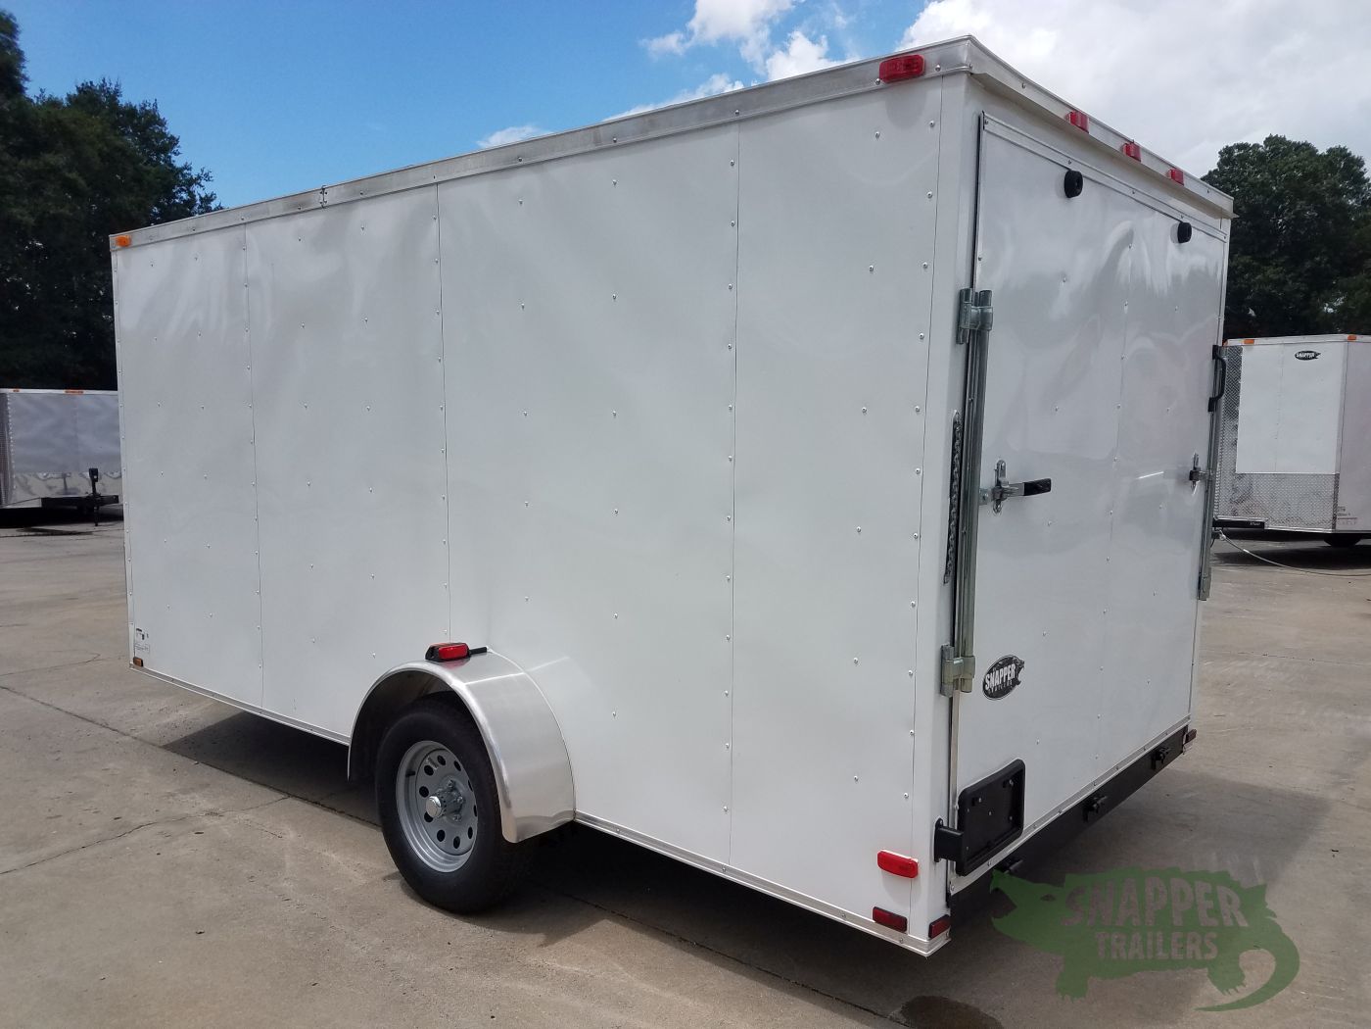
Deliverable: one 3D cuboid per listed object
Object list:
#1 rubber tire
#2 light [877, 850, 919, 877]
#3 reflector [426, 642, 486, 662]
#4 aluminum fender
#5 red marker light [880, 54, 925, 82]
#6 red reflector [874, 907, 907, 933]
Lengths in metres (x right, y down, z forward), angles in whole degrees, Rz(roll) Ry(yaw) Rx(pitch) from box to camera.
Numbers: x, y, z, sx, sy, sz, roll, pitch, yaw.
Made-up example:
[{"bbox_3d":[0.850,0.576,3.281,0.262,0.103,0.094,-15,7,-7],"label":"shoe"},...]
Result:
[{"bbox_3d":[-0.748,0.933,3.412,0.686,0.686,0.205,5,7,40],"label":"rubber tire"},{"bbox_3d":[0.512,0.844,2.480,0.104,0.051,0.026,5,7,40],"label":"light"},{"bbox_3d":[-0.735,0.444,3.364,0.062,0.055,0.205,5,7,40],"label":"reflector"},{"bbox_3d":[-0.753,0.700,3.382,0.864,0.474,0.236,5,7,40],"label":"aluminum fender"},{"bbox_3d":[0.490,-1.011,2.338,0.105,0.051,0.026,5,7,40],"label":"red marker light"},{"bbox_3d":[0.499,0.988,2.511,0.089,0.036,0.008,5,7,40],"label":"red reflector"}]

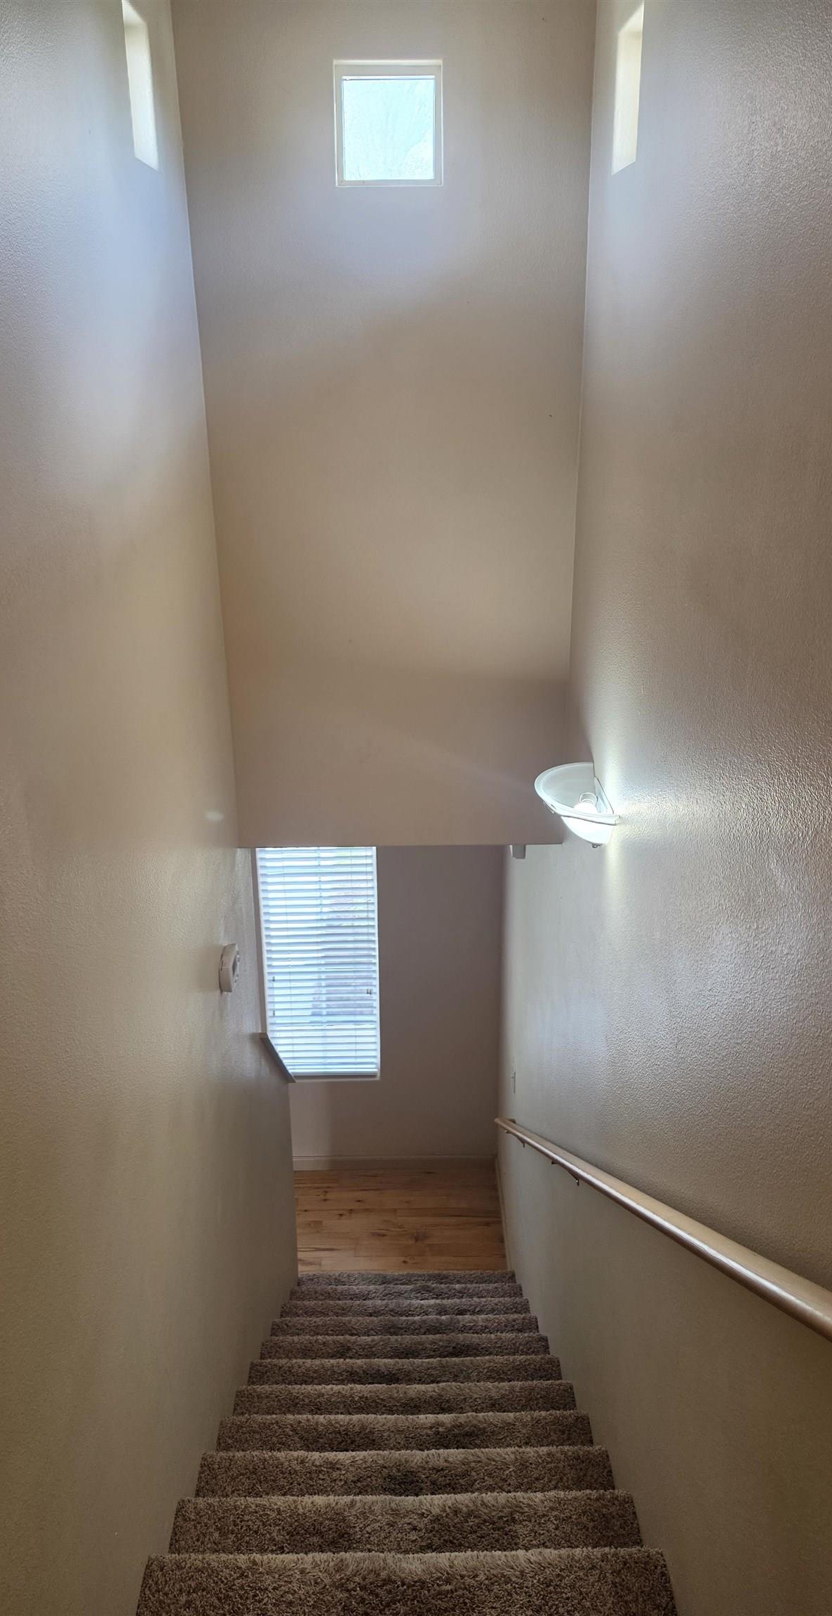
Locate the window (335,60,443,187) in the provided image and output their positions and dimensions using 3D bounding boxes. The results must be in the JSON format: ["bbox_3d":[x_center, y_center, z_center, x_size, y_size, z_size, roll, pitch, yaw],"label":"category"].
[{"bbox_3d":[-0.070,-1.778,2.805,0.276,0.280,0.080,-1,22,-1],"label":"window"}]

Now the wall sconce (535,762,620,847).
[{"bbox_3d":[0.399,0.029,2.772,0.180,0.170,0.375,-1,22,-1],"label":"wall sconce"}]

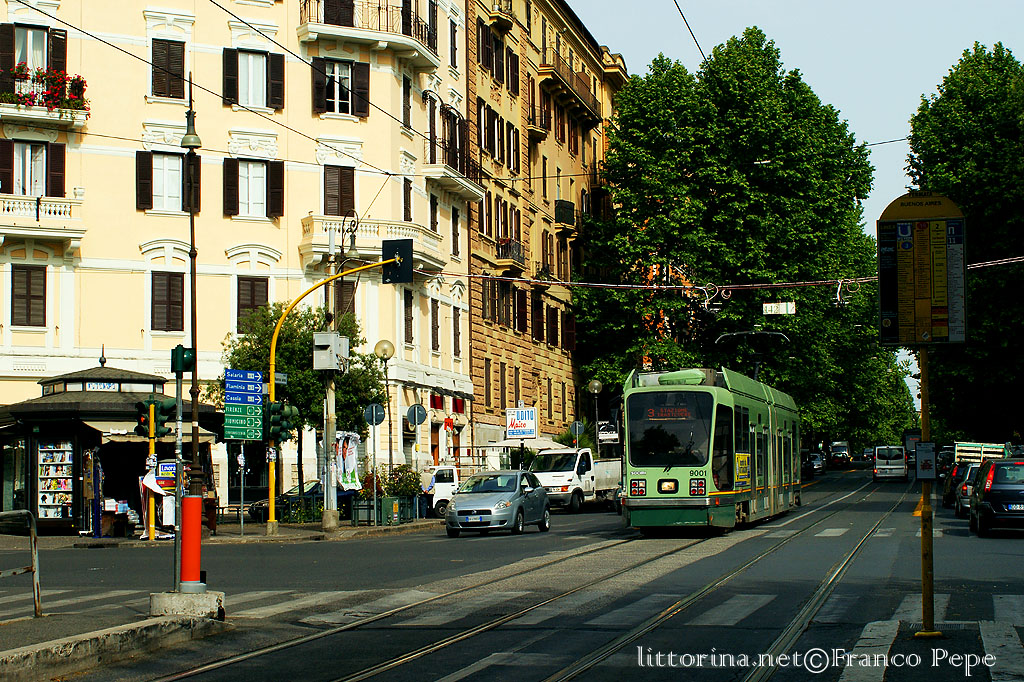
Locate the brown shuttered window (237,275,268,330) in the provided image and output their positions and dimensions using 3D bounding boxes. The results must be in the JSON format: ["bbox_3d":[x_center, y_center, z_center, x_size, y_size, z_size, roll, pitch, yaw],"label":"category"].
[{"bbox_3d":[-9.689,-1.346,63.966,1.246,2.133,0.200,2,-6,-28],"label":"brown shuttered window"}]

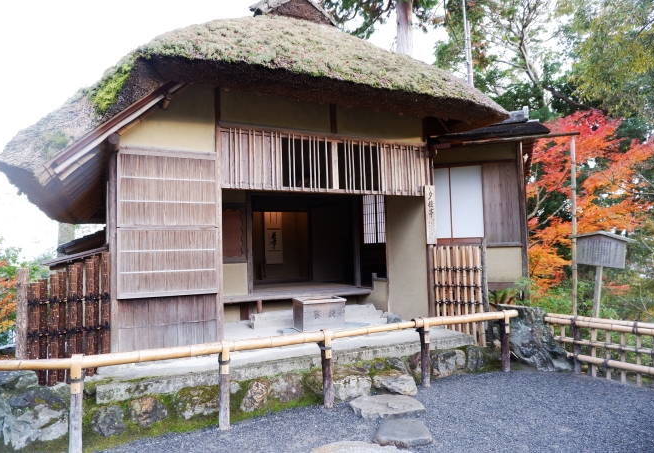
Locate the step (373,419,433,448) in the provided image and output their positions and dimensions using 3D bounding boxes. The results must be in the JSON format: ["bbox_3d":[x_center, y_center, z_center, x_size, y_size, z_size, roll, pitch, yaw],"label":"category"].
[{"bbox_3d":[0.613,1.628,3.418,0.430,0.100,0.420,-2,-3,0],"label":"step"}]

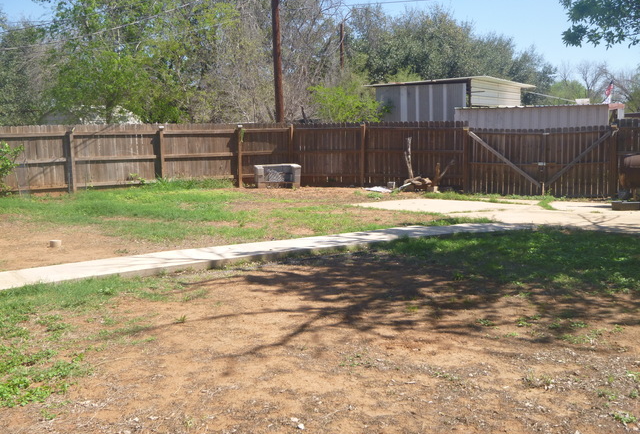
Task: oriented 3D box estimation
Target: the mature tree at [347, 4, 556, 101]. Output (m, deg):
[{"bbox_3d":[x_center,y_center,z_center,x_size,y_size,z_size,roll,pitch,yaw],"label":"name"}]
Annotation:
[{"bbox_3d":[7.649,-8.296,41.242,11.786,8.315,9.500,-1,8,0],"label":"mature tree"}]

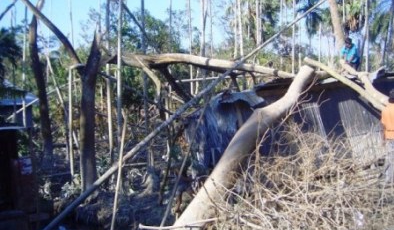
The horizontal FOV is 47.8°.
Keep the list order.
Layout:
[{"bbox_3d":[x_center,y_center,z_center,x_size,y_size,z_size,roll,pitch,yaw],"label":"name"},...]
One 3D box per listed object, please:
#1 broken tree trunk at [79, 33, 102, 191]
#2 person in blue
[{"bbox_3d":[-2.038,-0.048,8.500,0.450,3.050,0.420,0,2,0],"label":"broken tree trunk"},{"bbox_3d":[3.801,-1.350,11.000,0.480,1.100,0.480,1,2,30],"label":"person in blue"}]

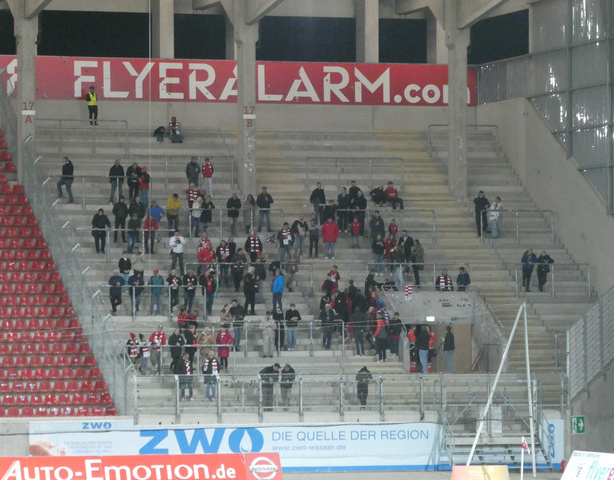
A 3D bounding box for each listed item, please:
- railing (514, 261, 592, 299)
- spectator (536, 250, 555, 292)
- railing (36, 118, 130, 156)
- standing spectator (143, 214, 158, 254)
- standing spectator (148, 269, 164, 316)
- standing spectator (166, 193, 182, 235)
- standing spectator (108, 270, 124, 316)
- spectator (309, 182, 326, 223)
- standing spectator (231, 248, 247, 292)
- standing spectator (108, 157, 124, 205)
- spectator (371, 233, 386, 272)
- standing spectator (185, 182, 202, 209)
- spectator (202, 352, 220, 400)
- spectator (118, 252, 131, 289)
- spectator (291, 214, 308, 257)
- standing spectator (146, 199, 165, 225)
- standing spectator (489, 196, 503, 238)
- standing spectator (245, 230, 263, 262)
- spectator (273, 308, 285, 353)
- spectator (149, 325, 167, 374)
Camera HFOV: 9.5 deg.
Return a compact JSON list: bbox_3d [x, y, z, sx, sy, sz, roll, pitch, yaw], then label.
[{"bbox_3d":[9.596,1.598,144.150,3.150,1.364,0.080,0,-1,-17],"label":"railing"},{"bbox_3d":[9.281,1.229,143.594,0.600,1.604,0.450,0,-1,-5],"label":"spectator"},{"bbox_3d":[-9.195,-4.131,148.080,4.200,1.398,0.080,0,-1,-17],"label":"railing"},{"bbox_3d":[-5.977,-0.201,141.680,0.520,1.513,0.450,0,-1,-5],"label":"standing spectator"},{"bbox_3d":[-5.797,2.001,141.854,0.578,1.807,0.400,0,-1,-3],"label":"standing spectator"},{"bbox_3d":[-5.215,-0.980,144.998,0.560,1.686,0.450,0,-1,-20],"label":"standing spectator"},{"bbox_3d":[-7.281,2.007,141.482,0.520,1.741,0.400,0,-2,-18],"label":"standing spectator"},{"bbox_3d":[0.436,-1.406,146.441,0.580,1.743,0.380,0,-1,-21],"label":"spectator"},{"bbox_3d":[-2.567,1.169,140.614,0.560,1.692,0.380,0,-1,-18],"label":"standing spectator"},{"bbox_3d":[-7.614,-2.318,147.801,0.580,1.823,0.420,0,-1,-11],"label":"standing spectator"},{"bbox_3d":[2.879,0.587,148.168,0.533,1.615,0.420,0,-1,-10],"label":"spectator"},{"bbox_3d":[-4.438,-1.372,144.569,0.560,1.728,0.360,0,-1,-3],"label":"standing spectator"},{"bbox_3d":[-3.485,4.917,133.545,0.620,1.781,0.420,0,-1,-3],"label":"spectator"},{"bbox_3d":[-7.040,1.243,143.219,0.470,1.627,0.360,0,-1,-5],"label":"spectator"},{"bbox_3d":[-0.278,-0.123,144.837,0.600,1.673,0.450,0,-1,-25],"label":"spectator"},{"bbox_3d":[-5.885,-0.732,144.360,0.620,1.620,0.450,0,-1,-12],"label":"standing spectator"},{"bbox_3d":[7.634,-0.900,148.961,0.450,1.704,0.480,0,-1,-27],"label":"standing spectator"},{"bbox_3d":[-2.039,0.524,143.641,0.620,1.748,0.400,0,-1,-6],"label":"standing spectator"},{"bbox_3d":[-1.053,3.377,140.545,0.377,1.684,0.360,0,-1,-10],"label":"spectator"},{"bbox_3d":[-5.359,3.968,133.208,0.600,1.776,0.400,0,-1,-3],"label":"spectator"}]

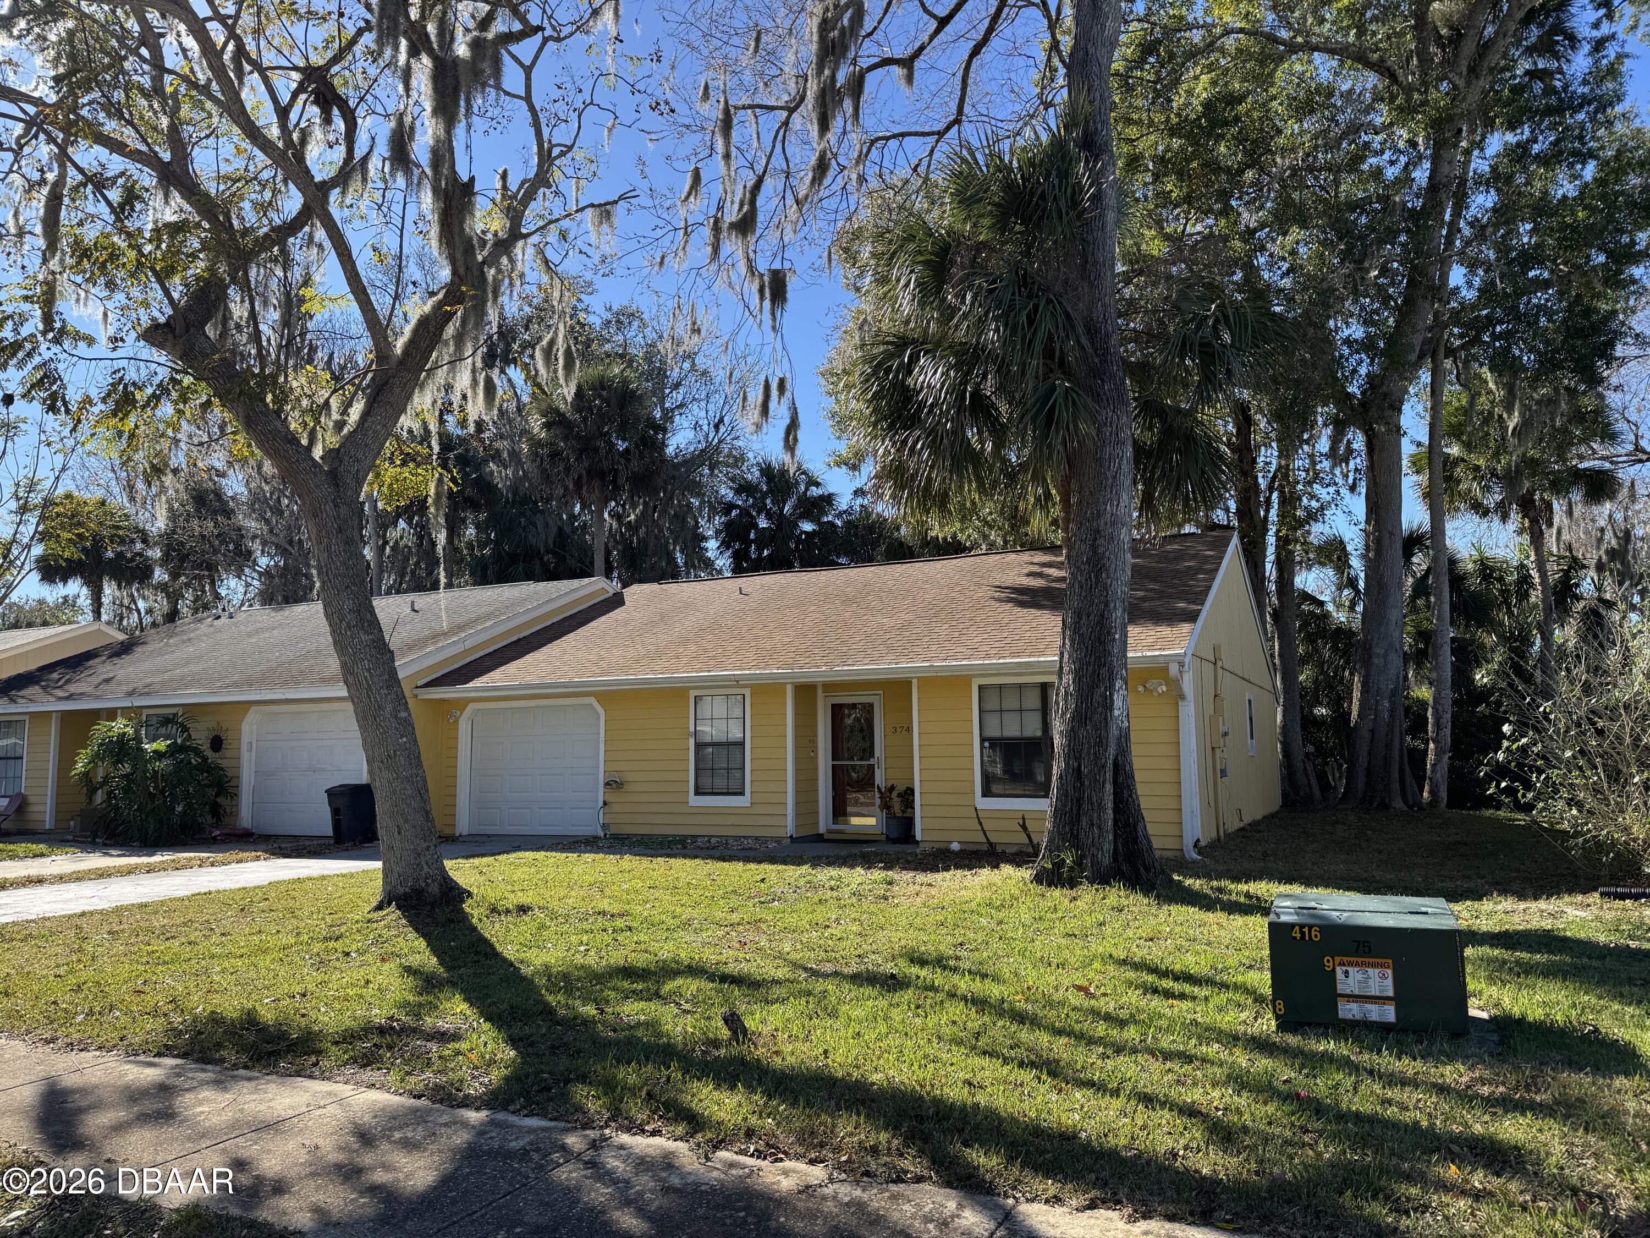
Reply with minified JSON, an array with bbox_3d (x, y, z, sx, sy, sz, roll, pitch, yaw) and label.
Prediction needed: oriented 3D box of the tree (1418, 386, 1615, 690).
[{"bbox_3d":[17.075,-0.744,27.774,4.800,10.465,4.600,-1,-7,0],"label":"tree"}]

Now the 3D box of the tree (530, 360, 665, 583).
[{"bbox_3d":[-7.611,-1.342,37.447,4.400,14.481,4.400,-1,-7,0],"label":"tree"}]

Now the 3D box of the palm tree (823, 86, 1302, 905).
[{"bbox_3d":[2.806,-1.563,12.780,4.800,8.741,4.600,-1,-7,0],"label":"palm tree"}]

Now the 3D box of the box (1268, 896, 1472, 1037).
[{"bbox_3d":[2.953,1.854,6.267,0.890,0.595,0.820,-4,-8,24],"label":"box"}]

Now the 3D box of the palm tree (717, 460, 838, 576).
[{"bbox_3d":[-1.513,0.254,37.245,4.100,11.144,4.100,-1,-7,0],"label":"palm tree"}]

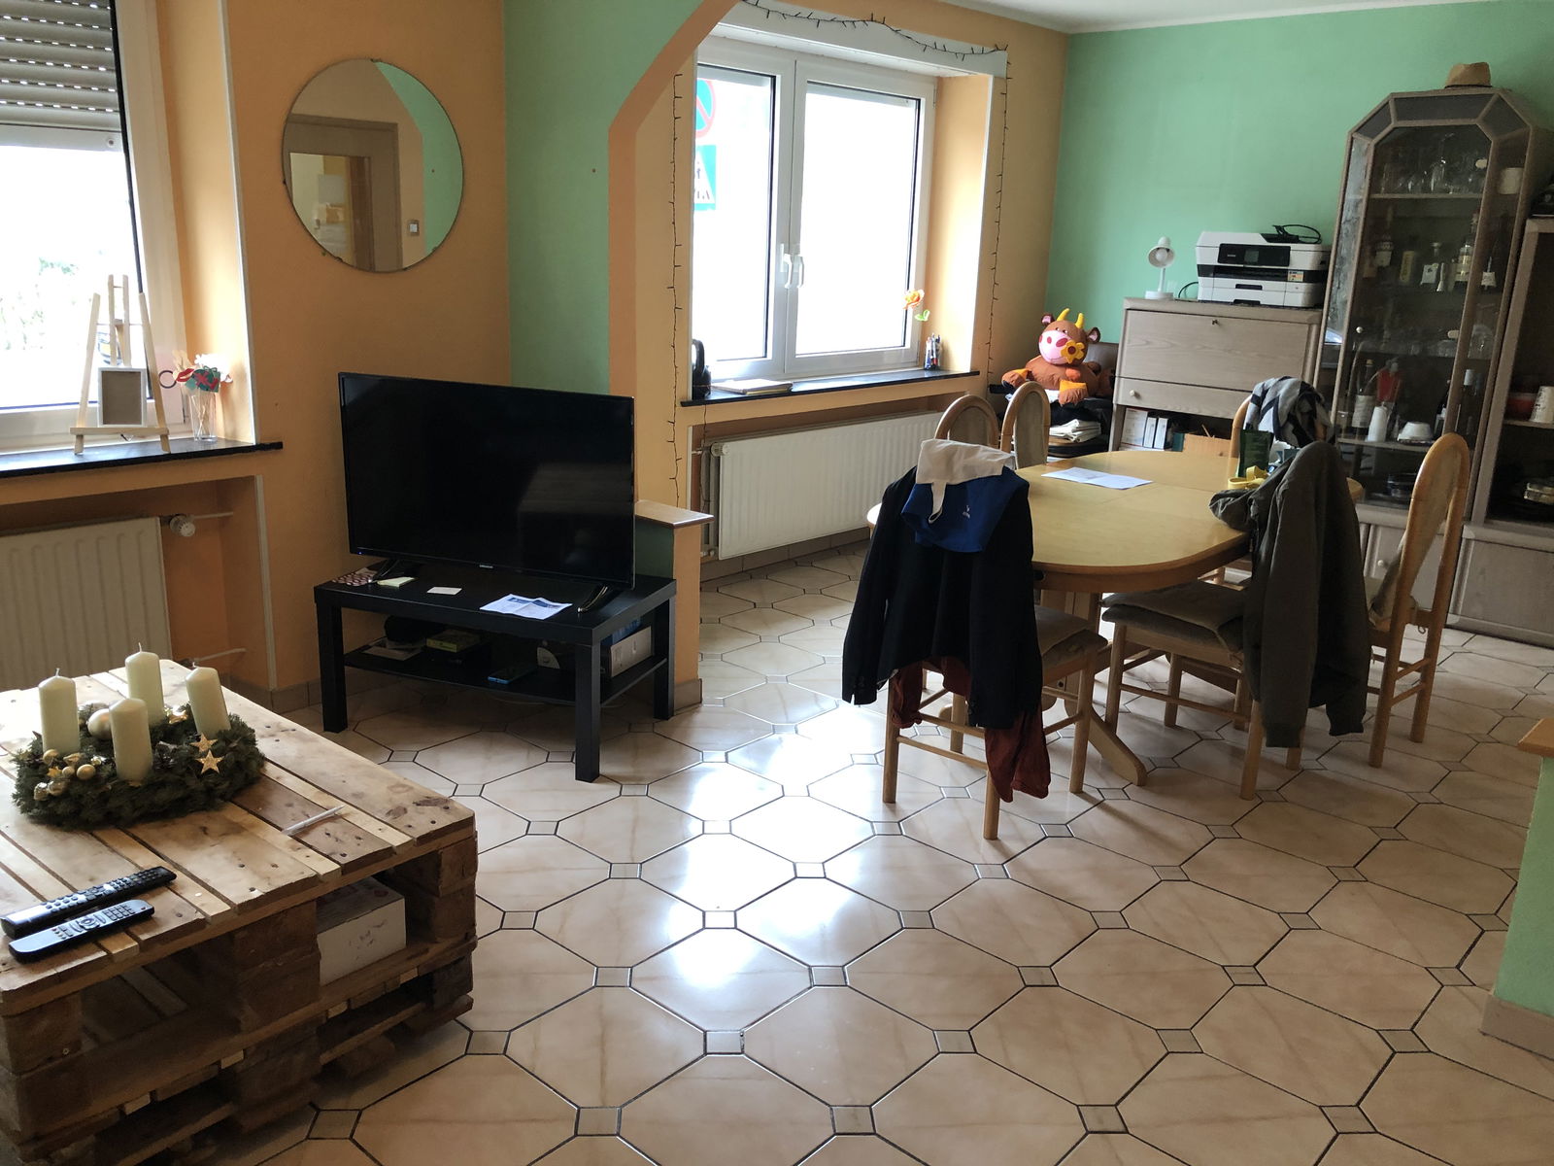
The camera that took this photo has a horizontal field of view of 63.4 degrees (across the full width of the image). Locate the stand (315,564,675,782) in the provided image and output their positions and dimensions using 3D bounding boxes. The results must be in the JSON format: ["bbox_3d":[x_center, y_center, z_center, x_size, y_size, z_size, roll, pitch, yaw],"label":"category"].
[{"bbox_3d":[-0.837,0.220,3.833,0.900,0.450,0.550,7,16,18],"label":"stand"}]

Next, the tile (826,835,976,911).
[{"bbox_3d":[0.305,0.711,3.072,0.315,0.010,0.315,15,20,39],"label":"tile"}]

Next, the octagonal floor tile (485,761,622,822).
[{"bbox_3d":[-0.614,0.572,3.442,0.315,0.010,0.315,15,20,39],"label":"octagonal floor tile"}]

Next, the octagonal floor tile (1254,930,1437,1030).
[{"bbox_3d":[1.224,0.844,2.693,0.312,0.010,0.312,15,20,39],"label":"octagonal floor tile"}]

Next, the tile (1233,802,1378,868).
[{"bbox_3d":[1.418,0.673,3.364,0.315,0.010,0.315,15,20,39],"label":"tile"}]

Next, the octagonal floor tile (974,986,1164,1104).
[{"bbox_3d":[0.568,0.896,2.446,0.310,0.010,0.310,16,21,40],"label":"octagonal floor tile"}]

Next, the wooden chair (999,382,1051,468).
[{"bbox_3d":[1.106,-0.204,4.568,0.500,1.000,0.440,13,19,35],"label":"wooden chair"}]

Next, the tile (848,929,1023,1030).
[{"bbox_3d":[0.333,0.834,2.652,0.313,0.010,0.313,15,20,39],"label":"tile"}]

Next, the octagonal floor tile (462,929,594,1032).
[{"bbox_3d":[-0.561,0.815,2.599,0.310,0.010,0.310,16,21,40],"label":"octagonal floor tile"}]

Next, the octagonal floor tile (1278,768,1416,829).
[{"bbox_3d":[1.631,0.610,3.591,0.312,0.010,0.312,15,20,39],"label":"octagonal floor tile"}]

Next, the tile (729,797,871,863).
[{"bbox_3d":[0.069,0.647,3.283,0.313,0.010,0.313,15,20,39],"label":"tile"}]

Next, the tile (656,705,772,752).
[{"bbox_3d":[-0.195,0.460,3.914,0.313,0.010,0.313,15,20,39],"label":"tile"}]

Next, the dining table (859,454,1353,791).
[{"bbox_3d":[1.078,0.091,3.969,0.917,0.748,2.030,15,20,39],"label":"dining table"}]

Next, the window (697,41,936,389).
[{"bbox_3d":[0.096,-1.746,6.054,0.100,1.500,2.080,16,20,40],"label":"window"}]

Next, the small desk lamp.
[{"bbox_3d":[1.984,-1.623,6.501,0.140,0.325,0.160,10,17,25],"label":"small desk lamp"}]

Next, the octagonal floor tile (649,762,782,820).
[{"bbox_3d":[-0.168,0.580,3.470,0.310,0.010,0.310,16,21,40],"label":"octagonal floor tile"}]

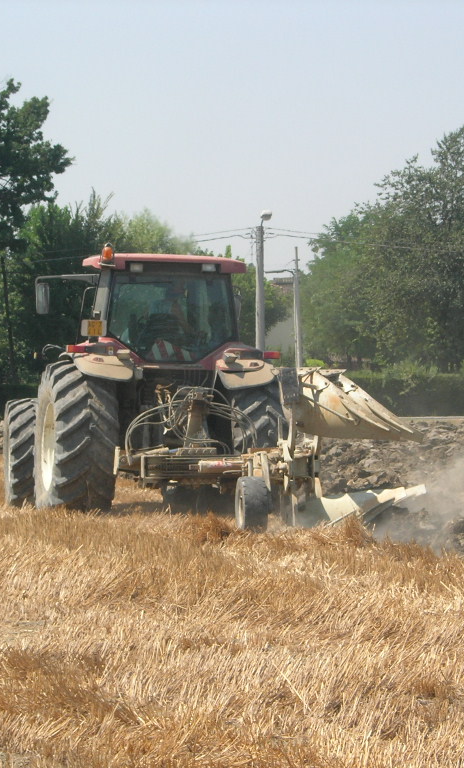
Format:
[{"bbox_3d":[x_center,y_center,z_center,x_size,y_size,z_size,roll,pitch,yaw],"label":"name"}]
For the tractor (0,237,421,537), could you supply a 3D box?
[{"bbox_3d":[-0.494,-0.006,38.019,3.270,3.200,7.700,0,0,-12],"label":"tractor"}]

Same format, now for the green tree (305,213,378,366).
[{"bbox_3d":[4.699,-2.869,136.000,4.200,8.217,4.200,0,0,0],"label":"green tree"}]

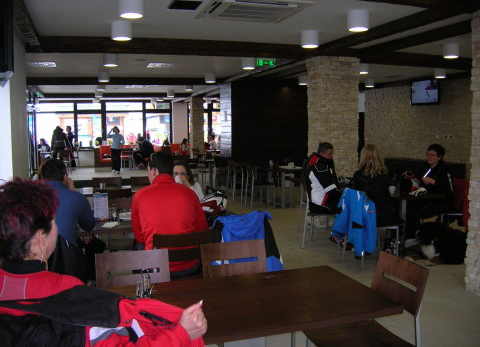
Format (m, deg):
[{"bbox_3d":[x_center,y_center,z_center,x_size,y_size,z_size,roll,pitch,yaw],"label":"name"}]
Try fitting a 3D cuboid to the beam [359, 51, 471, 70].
[{"bbox_3d":[3.009,-1.919,7.985,2.550,0.175,0.320,-2,6,-18],"label":"beam"}]

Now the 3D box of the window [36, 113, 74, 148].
[{"bbox_3d":[-7.455,-1.734,19.069,1.520,1.470,0.100,-2,6,-18],"label":"window"}]

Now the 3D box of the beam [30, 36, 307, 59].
[{"bbox_3d":[-0.854,-1.713,6.460,3.735,0.155,0.300,-3,6,-18],"label":"beam"}]

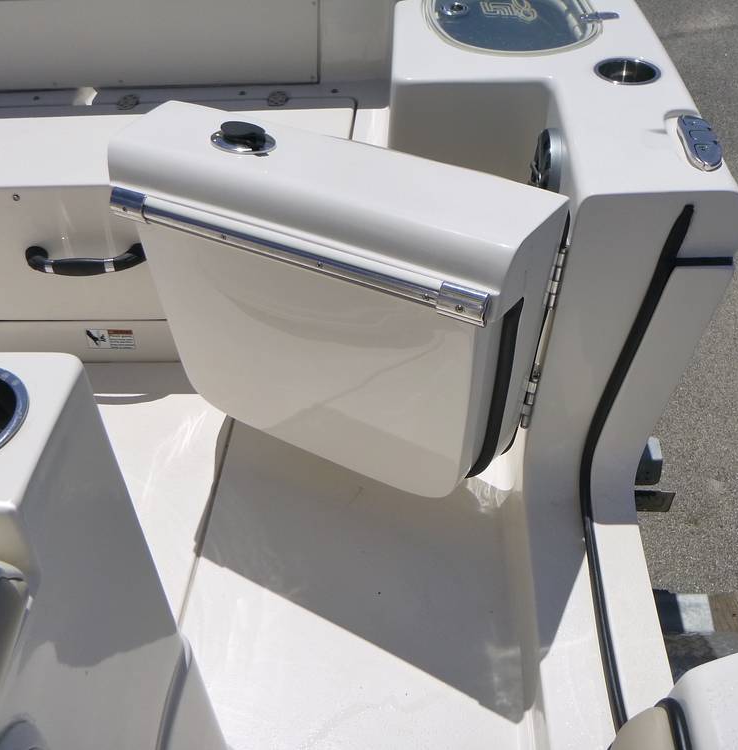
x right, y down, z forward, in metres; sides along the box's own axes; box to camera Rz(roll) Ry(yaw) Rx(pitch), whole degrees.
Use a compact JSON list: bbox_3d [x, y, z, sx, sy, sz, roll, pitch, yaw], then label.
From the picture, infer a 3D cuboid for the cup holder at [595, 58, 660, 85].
[{"bbox_3d":[0.411,-0.450,1.446,0.103,0.085,0.103,-3,42,0],"label":"cup holder"}]

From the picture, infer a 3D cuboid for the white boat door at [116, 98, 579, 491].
[{"bbox_3d":[-0.073,-0.105,1.326,0.648,0.420,0.178,20,35,25],"label":"white boat door"}]

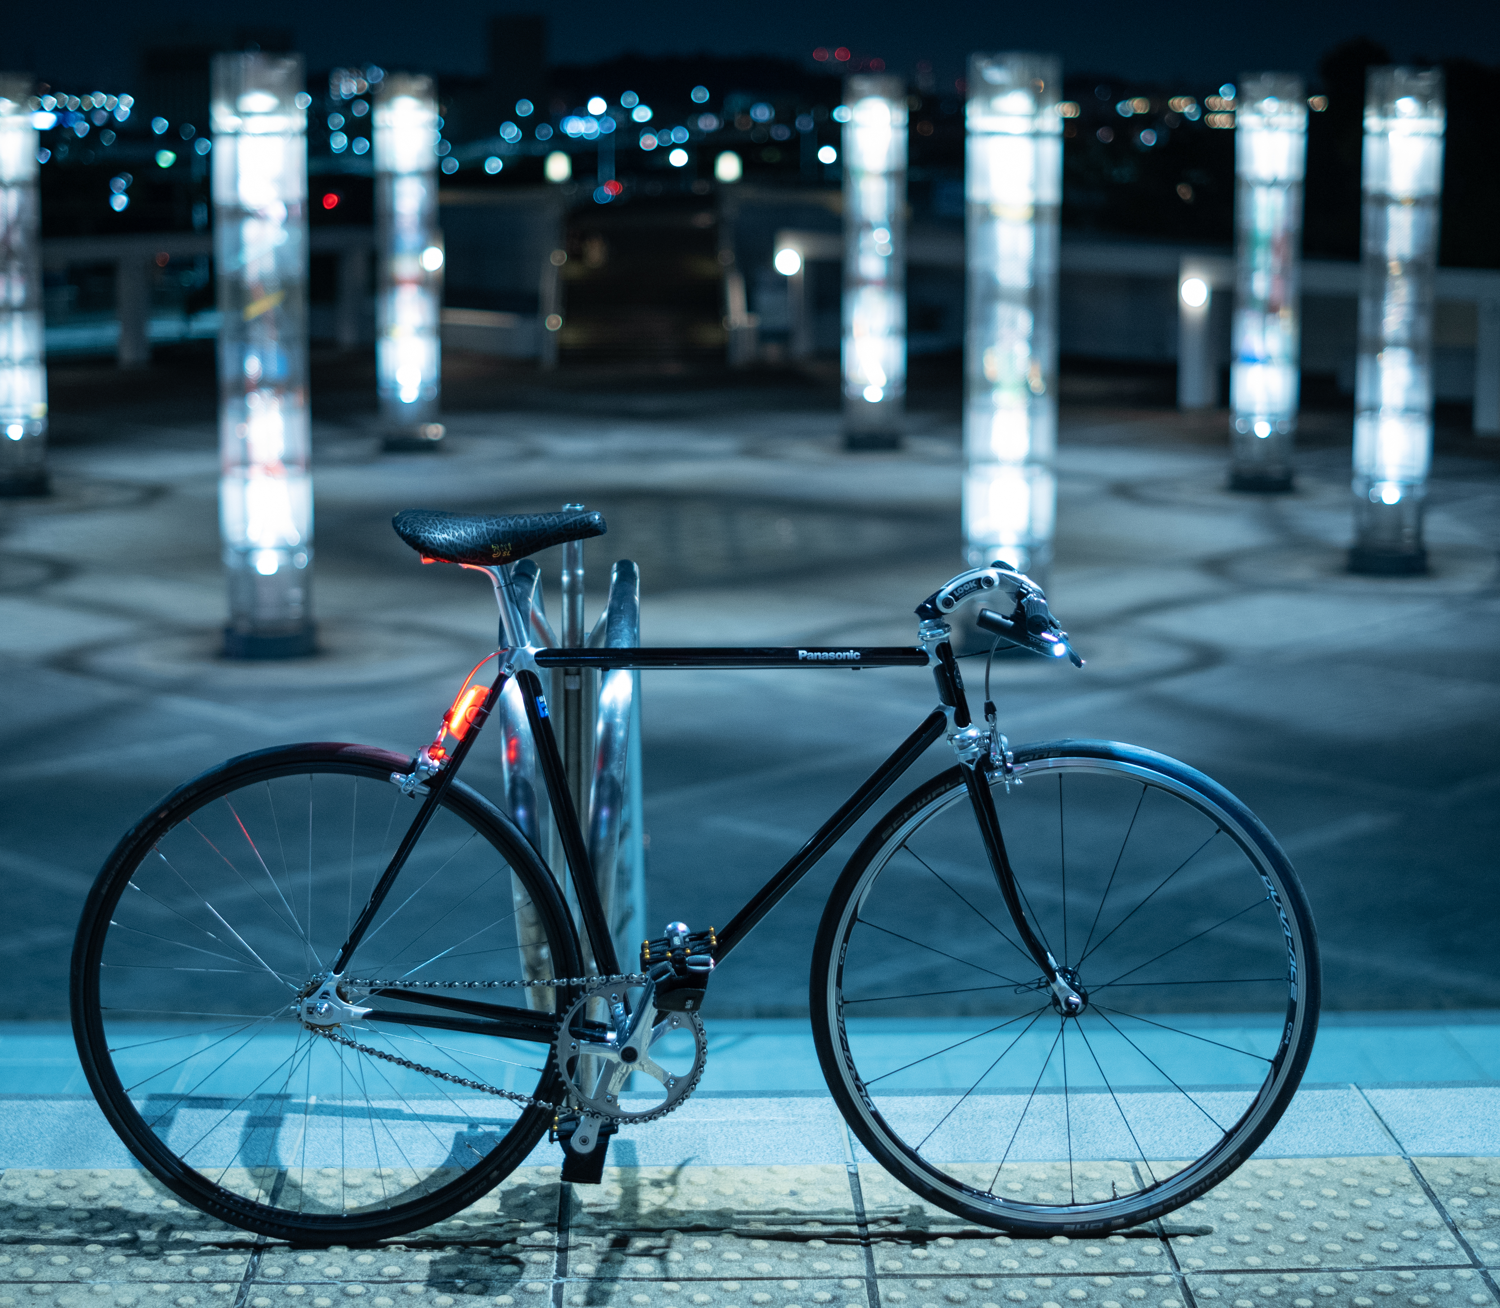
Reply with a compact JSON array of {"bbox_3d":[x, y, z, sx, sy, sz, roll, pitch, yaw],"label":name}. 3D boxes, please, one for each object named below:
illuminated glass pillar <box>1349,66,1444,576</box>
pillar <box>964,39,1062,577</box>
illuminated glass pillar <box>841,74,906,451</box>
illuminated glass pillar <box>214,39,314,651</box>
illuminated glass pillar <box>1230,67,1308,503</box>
[{"bbox_3d":[5.171,-2.640,22.637,0.655,3.970,0.655,2,11,13],"label":"illuminated glass pillar"},{"bbox_3d":[1.759,-1.963,19.046,0.655,3.970,0.655,1,11,5],"label":"pillar"},{"bbox_3d":[1.347,-4.208,30.899,0.655,3.970,0.655,1,11,2],"label":"illuminated glass pillar"},{"bbox_3d":[-3.238,-1.936,18.878,0.655,3.970,0.655,-2,11,-10],"label":"illuminated glass pillar"},{"bbox_3d":[5.001,-3.570,27.546,0.655,3.970,0.655,2,11,10],"label":"illuminated glass pillar"}]

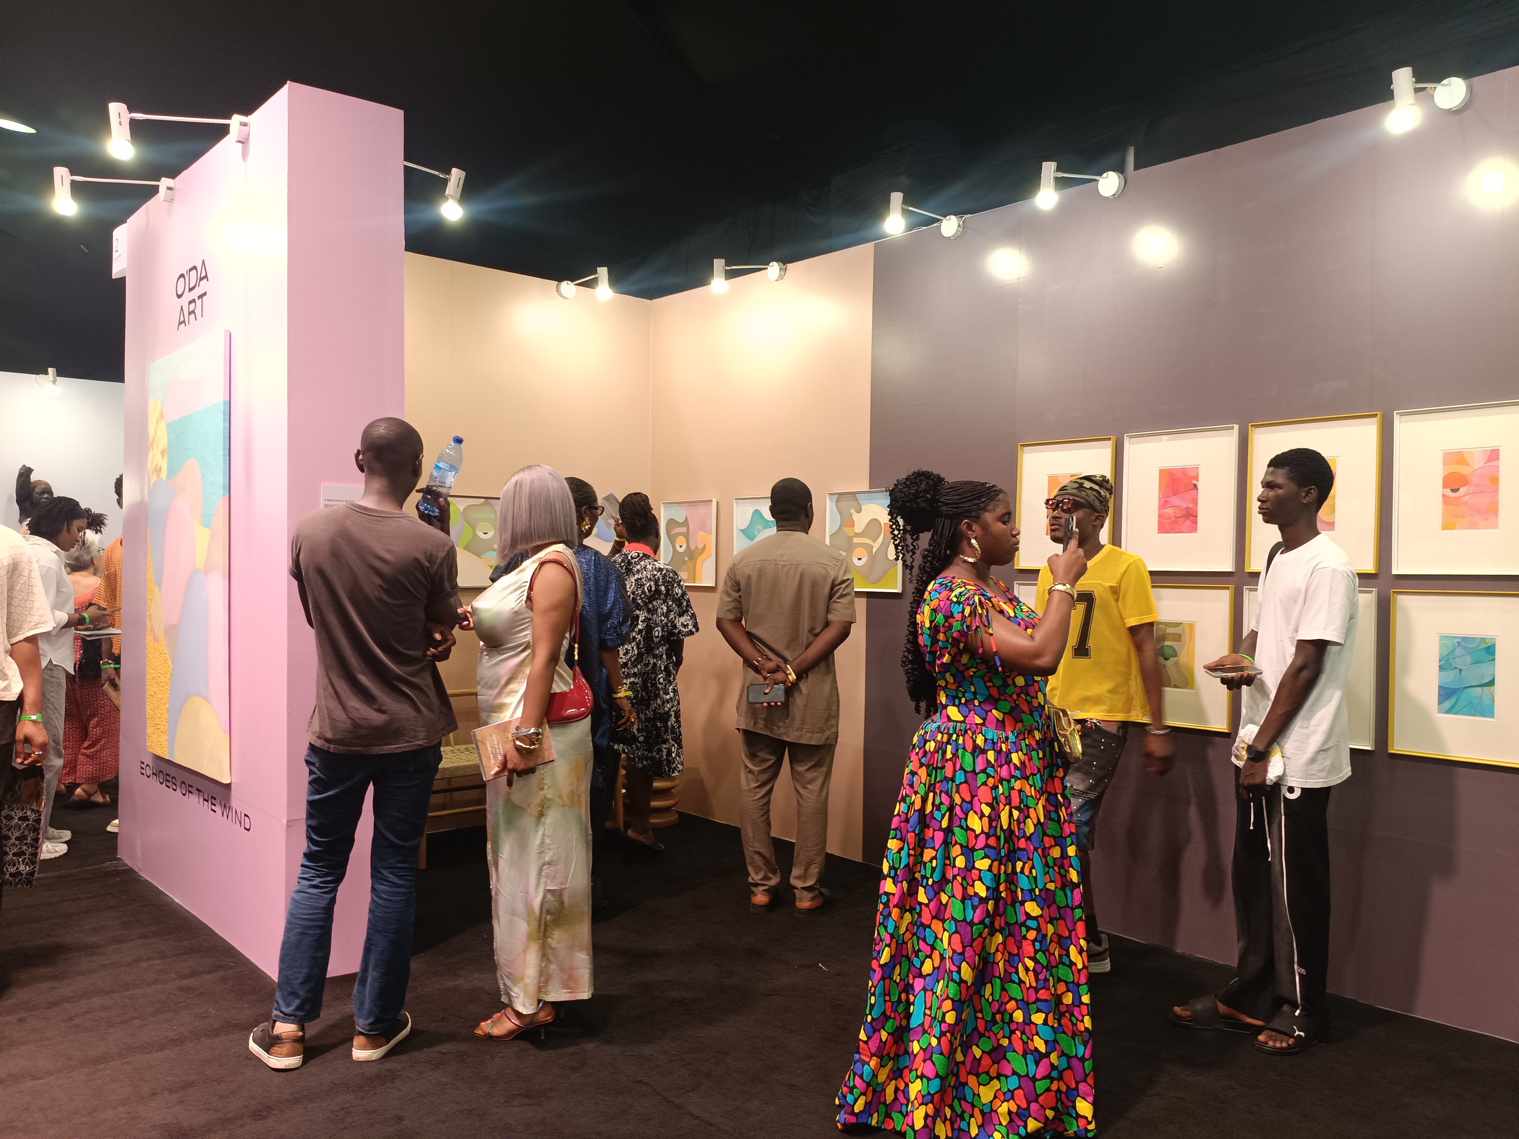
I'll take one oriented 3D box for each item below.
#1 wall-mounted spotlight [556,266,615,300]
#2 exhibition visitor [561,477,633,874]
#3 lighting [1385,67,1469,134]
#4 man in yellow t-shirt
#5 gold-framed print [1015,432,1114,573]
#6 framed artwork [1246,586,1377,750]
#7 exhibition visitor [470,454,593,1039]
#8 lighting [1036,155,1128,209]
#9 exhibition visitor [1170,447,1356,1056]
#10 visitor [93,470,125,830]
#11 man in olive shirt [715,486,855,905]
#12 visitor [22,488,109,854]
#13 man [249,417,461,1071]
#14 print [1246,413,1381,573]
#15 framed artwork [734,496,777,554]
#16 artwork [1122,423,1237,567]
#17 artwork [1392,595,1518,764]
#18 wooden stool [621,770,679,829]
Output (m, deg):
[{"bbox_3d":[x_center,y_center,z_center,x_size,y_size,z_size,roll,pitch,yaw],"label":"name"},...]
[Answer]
[{"bbox_3d":[-0.926,-1.502,6.153,0.100,0.165,0.410,0,0,-42],"label":"wall-mounted spotlight"},{"bbox_3d":[-0.784,0.506,4.714,0.560,1.760,0.420,1,0,24],"label":"exhibition visitor"},{"bbox_3d":[1.992,-1.399,3.389,0.440,0.235,0.100,0,1,-42],"label":"lighting"},{"bbox_3d":[1.177,0.530,3.993,0.420,1.740,0.520,0,1,-35],"label":"man in yellow t-shirt"},{"bbox_3d":[1.229,-0.259,4.596,0.028,0.521,0.432,0,0,-42],"label":"gold-framed print"},{"bbox_3d":[1.868,0.325,3.880,0.028,0.521,0.432,0,0,-42],"label":"framed artwork"},{"bbox_3d":[-0.686,0.538,3.485,0.380,1.715,0.460,1,0,9],"label":"exhibition visitor"},{"bbox_3d":[1.198,-1.427,4.271,0.440,0.200,0.100,0,1,-42],"label":"lighting"},{"bbox_3d":[1.555,0.523,3.493,0.500,1.770,0.480,1,0,-5],"label":"exhibition visitor"},{"bbox_3d":[-3.279,0.425,5.942,0.560,1.820,0.360,1,0,10],"label":"visitor"},{"bbox_3d":[0.130,0.498,4.713,0.560,1.770,0.420,1,1,20],"label":"man in olive shirt"},{"bbox_3d":[-3.322,0.498,5.463,0.520,1.680,0.460,0,1,-40],"label":"visitor"},{"bbox_3d":[-1.177,0.476,3.354,0.540,1.830,0.450,1,0,-7],"label":"man"},{"bbox_3d":[1.877,-0.248,3.874,0.028,0.521,0.432,0,0,-42],"label":"print"},{"bbox_3d":[0.043,-0.143,5.853,0.035,0.474,0.502,0,1,-42],"label":"framed artwork"},{"bbox_3d":[1.554,-0.253,4.234,0.028,0.521,0.432,0,0,-42],"label":"artwork"},{"bbox_3d":[2.187,0.331,3.524,0.028,0.521,0.432,0,0,-42],"label":"artwork"},{"bbox_3d":[-0.583,1.153,6.148,0.315,0.420,0.315,1,0,0],"label":"wooden stool"}]

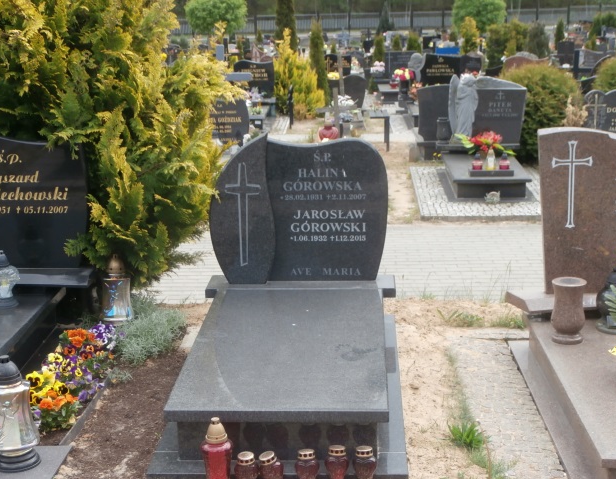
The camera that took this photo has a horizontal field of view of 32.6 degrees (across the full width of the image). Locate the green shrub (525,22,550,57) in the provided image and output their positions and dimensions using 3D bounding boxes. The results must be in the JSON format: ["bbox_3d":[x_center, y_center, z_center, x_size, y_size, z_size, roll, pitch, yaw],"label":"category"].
[{"bbox_3d":[7.426,-6.360,34.000,0.800,1.380,0.800,0,12,3],"label":"green shrub"}]

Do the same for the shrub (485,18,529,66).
[{"bbox_3d":[5.697,-5.484,30.000,1.200,1.550,1.200,0,12,3],"label":"shrub"}]

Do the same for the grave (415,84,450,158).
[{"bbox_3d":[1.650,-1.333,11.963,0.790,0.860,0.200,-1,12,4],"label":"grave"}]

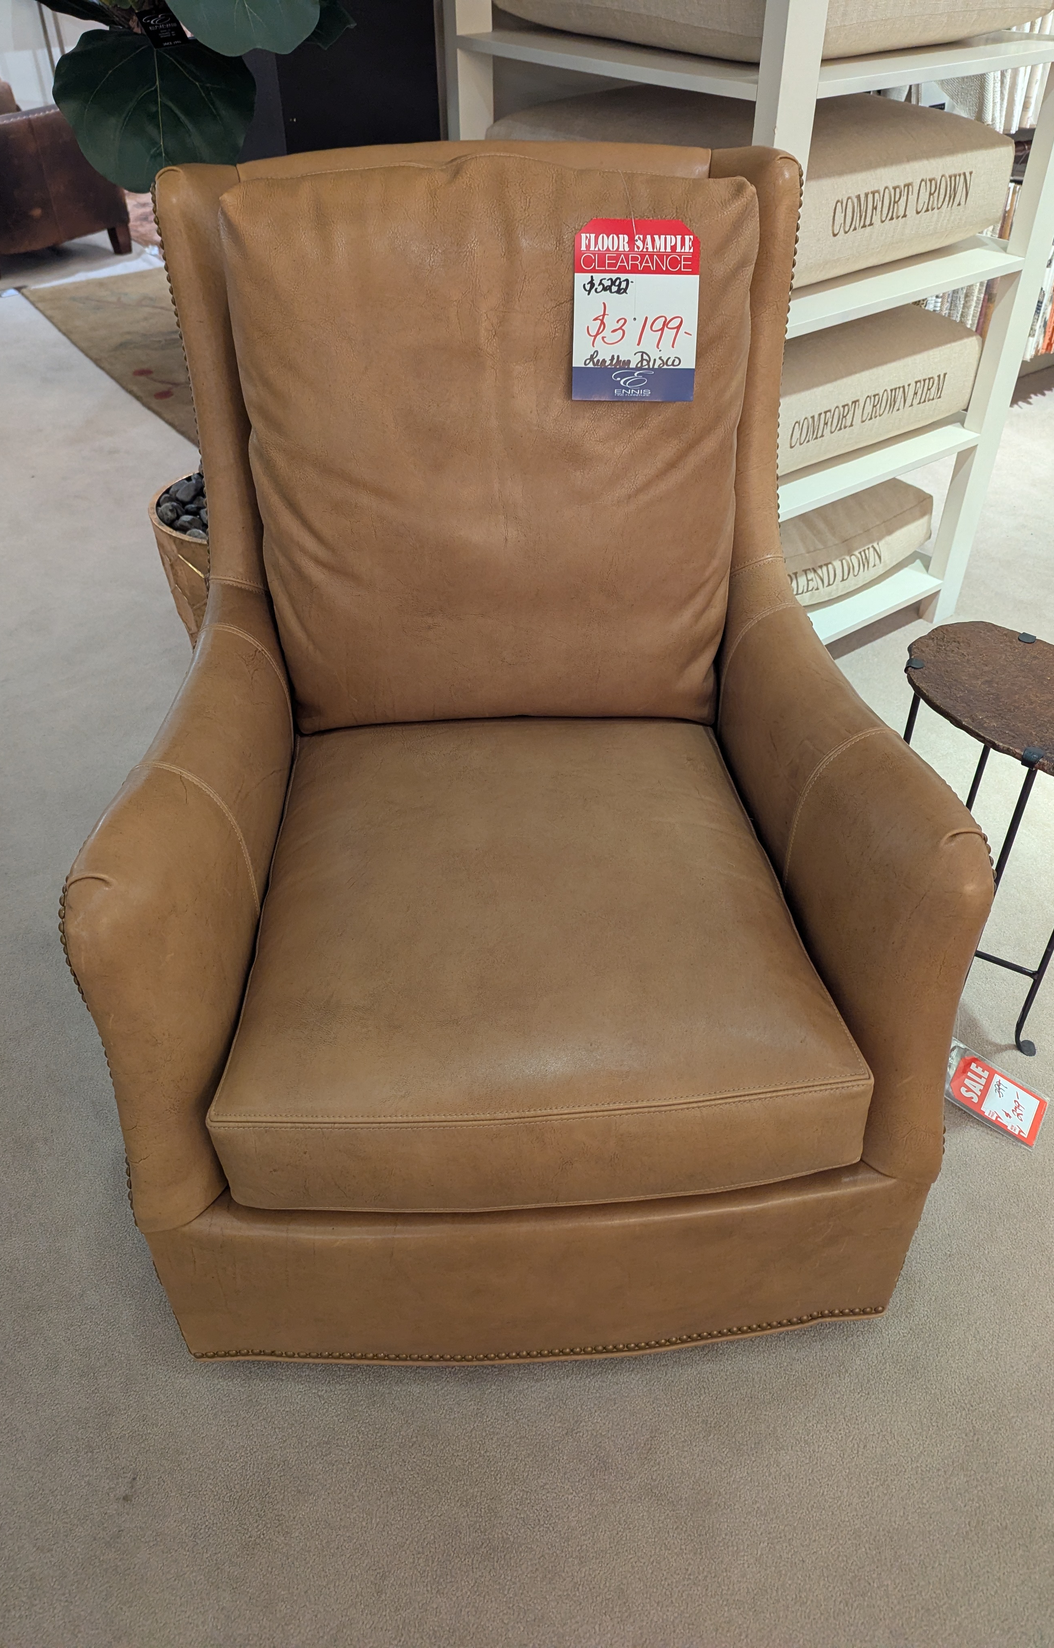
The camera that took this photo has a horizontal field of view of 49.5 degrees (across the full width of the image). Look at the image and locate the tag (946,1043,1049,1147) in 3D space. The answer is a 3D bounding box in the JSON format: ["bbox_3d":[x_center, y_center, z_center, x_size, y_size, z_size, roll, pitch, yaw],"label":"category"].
[{"bbox_3d":[0.605,0.351,1.492,0.143,0.006,0.092,33,49,14],"label":"tag"}]

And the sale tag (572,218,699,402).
[{"bbox_3d":[0.111,-0.525,1.173,0.127,0.172,0.005,0,16,-3],"label":"sale tag"}]

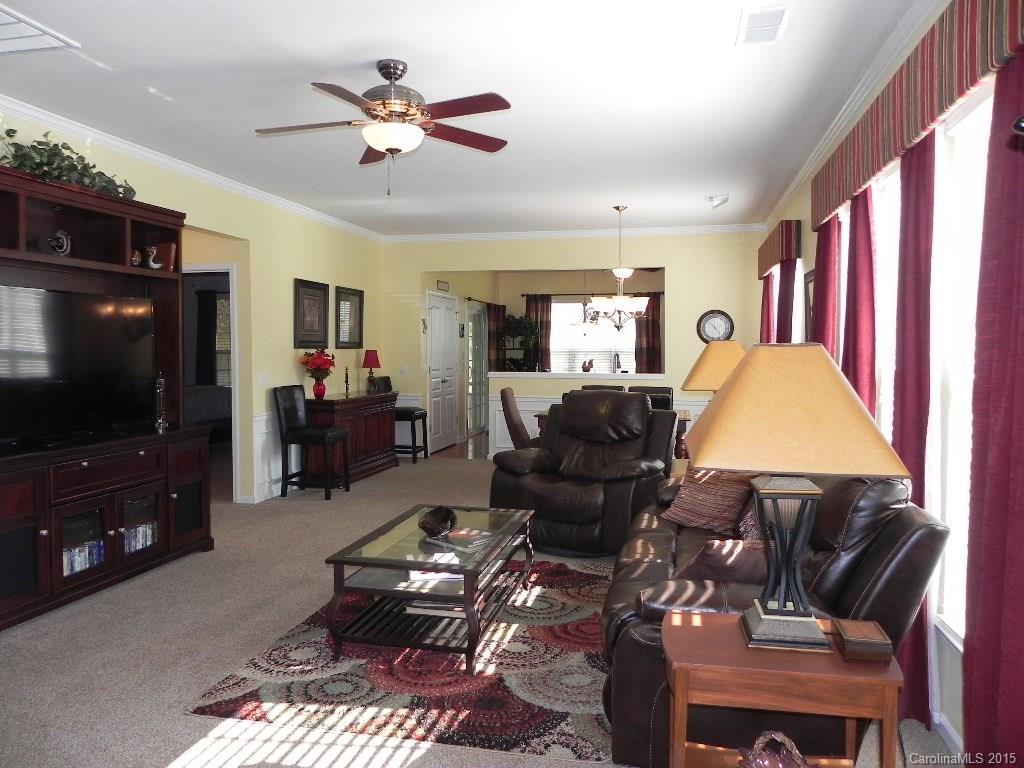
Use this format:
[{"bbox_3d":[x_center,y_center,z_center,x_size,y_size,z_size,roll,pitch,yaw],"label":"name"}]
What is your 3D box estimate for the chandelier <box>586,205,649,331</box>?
[{"bbox_3d":[1.041,-1.111,7.429,0.580,1.205,0.580,1,3,12],"label":"chandelier"}]

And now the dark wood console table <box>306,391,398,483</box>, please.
[{"bbox_3d":[-1.687,0.555,8.202,0.440,0.860,1.600,1,3,12],"label":"dark wood console table"}]

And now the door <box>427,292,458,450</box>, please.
[{"bbox_3d":[-0.915,-0.155,10.202,0.080,2.070,1.150,1,3,12],"label":"door"}]

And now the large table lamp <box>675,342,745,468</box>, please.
[{"bbox_3d":[1.409,0.168,5.162,0.530,0.820,0.530,1,3,12],"label":"large table lamp"}]

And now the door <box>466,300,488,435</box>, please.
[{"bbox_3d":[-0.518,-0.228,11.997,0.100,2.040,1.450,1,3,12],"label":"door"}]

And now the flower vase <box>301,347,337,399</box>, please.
[{"bbox_3d":[-1.873,-0.101,7.484,0.330,0.500,0.350,1,3,12],"label":"flower vase"}]

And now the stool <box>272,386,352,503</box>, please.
[{"bbox_3d":[-1.839,0.529,7.148,0.580,1.000,0.460,1,3,12],"label":"stool"}]

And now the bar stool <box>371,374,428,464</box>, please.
[{"bbox_3d":[-1.362,0.423,9.303,0.580,1.000,0.460,1,3,12],"label":"bar stool"}]

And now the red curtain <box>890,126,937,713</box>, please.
[{"bbox_3d":[1.525,0.146,2.942,0.110,2.200,0.400,1,3,12],"label":"red curtain"}]

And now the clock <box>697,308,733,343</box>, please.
[{"bbox_3d":[2.338,-0.640,8.813,0.420,0.420,0.050,1,3,12],"label":"clock"}]

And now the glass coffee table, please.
[{"bbox_3d":[-0.341,0.981,3.897,0.690,0.460,1.220,1,3,12],"label":"glass coffee table"}]

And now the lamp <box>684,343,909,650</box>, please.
[{"bbox_3d":[0.783,0.306,2.201,0.530,0.830,0.530,1,3,12],"label":"lamp"}]

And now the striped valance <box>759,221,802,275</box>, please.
[{"bbox_3d":[2.460,-1.201,7.148,0.165,0.345,1.830,1,3,12],"label":"striped valance"}]

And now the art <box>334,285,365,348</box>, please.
[{"bbox_3d":[-1.802,-0.733,8.647,0.040,0.667,0.740,1,3,12],"label":"art"}]

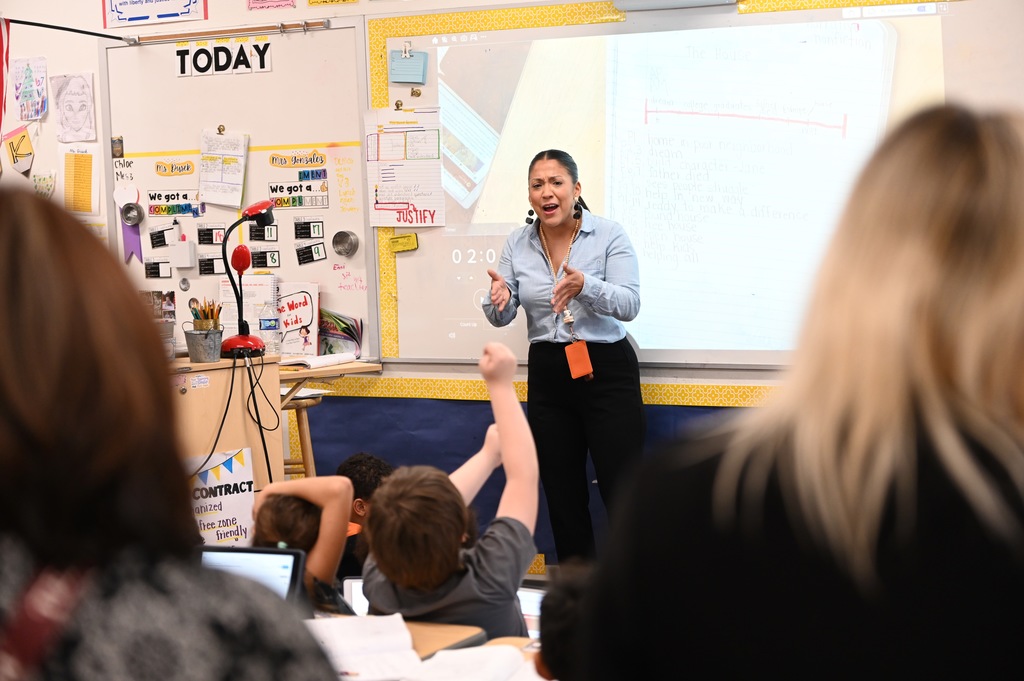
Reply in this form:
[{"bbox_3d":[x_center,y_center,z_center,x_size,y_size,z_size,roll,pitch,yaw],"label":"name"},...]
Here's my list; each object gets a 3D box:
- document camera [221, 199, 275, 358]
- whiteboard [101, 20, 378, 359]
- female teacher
[{"bbox_3d":[-0.864,-0.204,6.408,0.180,0.510,0.160,-3,5,-10],"label":"document camera"},{"bbox_3d":[-1.024,-0.531,7.290,1.200,1.220,0.040,1,6,28],"label":"whiteboard"},{"bbox_3d":[0.152,0.225,5.904,0.500,1.578,0.420,0,6,24],"label":"female teacher"}]

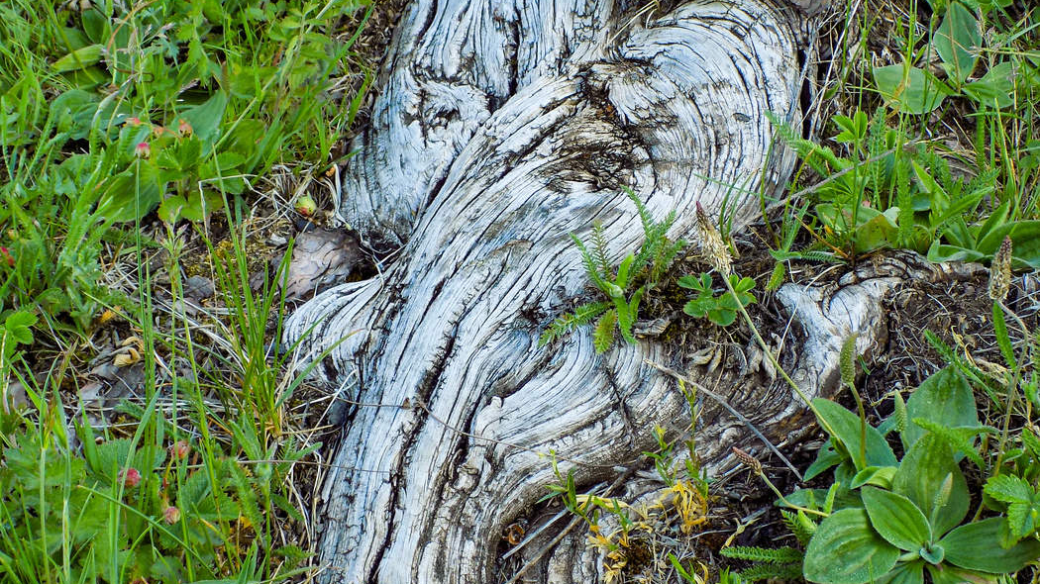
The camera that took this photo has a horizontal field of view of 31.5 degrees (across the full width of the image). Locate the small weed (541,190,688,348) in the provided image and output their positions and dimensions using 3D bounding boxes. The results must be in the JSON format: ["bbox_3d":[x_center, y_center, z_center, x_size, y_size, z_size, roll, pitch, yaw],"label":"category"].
[{"bbox_3d":[0.062,-0.015,1.230,0.095,0.063,0.085,0,49,0],"label":"small weed"}]

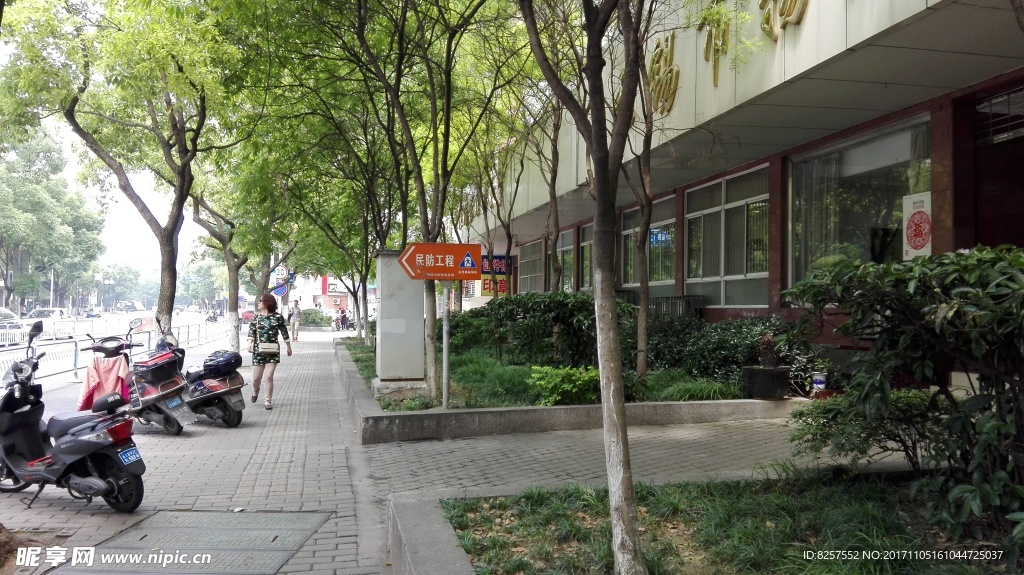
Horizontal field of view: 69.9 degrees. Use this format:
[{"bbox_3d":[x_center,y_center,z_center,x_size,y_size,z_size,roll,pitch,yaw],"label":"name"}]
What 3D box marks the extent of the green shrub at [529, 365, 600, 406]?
[{"bbox_3d":[0.680,1.170,8.950,0.930,0.490,0.750,0,-1,-15],"label":"green shrub"}]

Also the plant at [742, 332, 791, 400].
[{"bbox_3d":[3.250,0.979,9.350,0.600,0.850,0.600,0,-1,-15],"label":"plant"}]

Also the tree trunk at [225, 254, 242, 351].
[{"bbox_3d":[-7.480,0.537,19.800,0.420,2.750,0.420,0,-1,-15],"label":"tree trunk"}]

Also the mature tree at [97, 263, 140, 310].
[{"bbox_3d":[-56.400,0.173,105.000,6.400,7.200,6.400,0,-1,-15],"label":"mature tree"}]

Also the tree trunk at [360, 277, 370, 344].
[{"bbox_3d":[-4.360,0.731,21.800,0.270,2.050,0.250,0,-1,-15],"label":"tree trunk"}]

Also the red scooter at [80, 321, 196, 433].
[{"bbox_3d":[-4.260,1.032,8.570,1.700,1.270,0.700,-1,-1,28],"label":"red scooter"}]

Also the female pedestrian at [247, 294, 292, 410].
[{"bbox_3d":[-3.420,0.901,10.350,0.600,1.610,0.420,0,-1,-12],"label":"female pedestrian"}]

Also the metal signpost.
[{"bbox_3d":[-0.810,0.454,8.420,0.970,1.900,0.080,0,-1,-15],"label":"metal signpost"}]

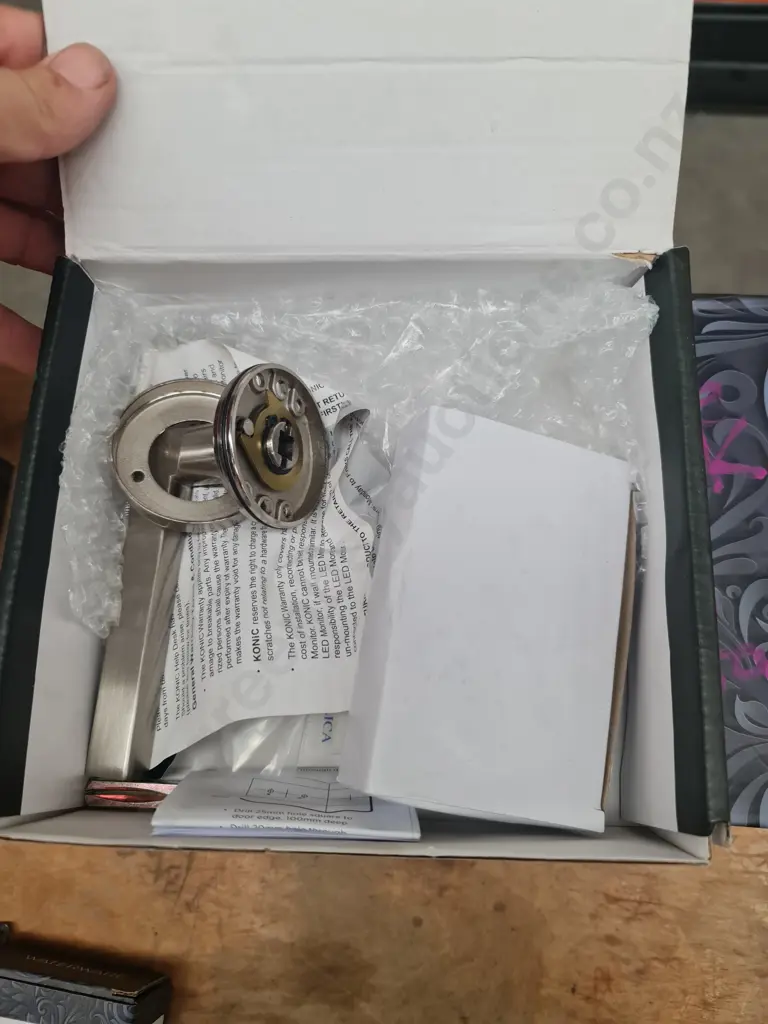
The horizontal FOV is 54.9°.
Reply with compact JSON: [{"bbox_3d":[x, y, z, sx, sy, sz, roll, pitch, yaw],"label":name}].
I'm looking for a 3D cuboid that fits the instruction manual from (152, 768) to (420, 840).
[{"bbox_3d":[-0.028,0.087,0.225,0.073,0.048,0.007,2,95,-3],"label":"instruction manual"}]

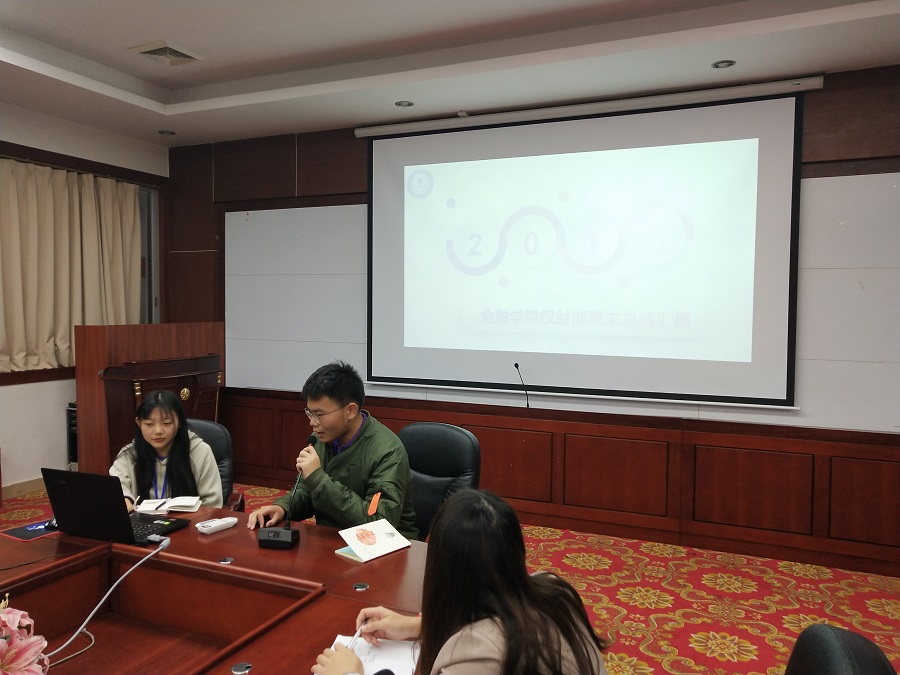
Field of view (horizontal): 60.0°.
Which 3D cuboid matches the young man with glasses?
[{"bbox_3d":[-0.375,0.741,2.790,0.560,1.320,0.780,2,2,45],"label":"young man with glasses"}]

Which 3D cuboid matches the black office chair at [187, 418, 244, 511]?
[{"bbox_3d":[-1.290,0.925,3.690,0.610,1.040,0.650,1,2,-2],"label":"black office chair"}]

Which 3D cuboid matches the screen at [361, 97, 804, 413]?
[{"bbox_3d":[0.735,-0.566,5.417,3.071,1.903,0.040,2,1,26],"label":"screen"}]

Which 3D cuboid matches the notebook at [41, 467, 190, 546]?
[{"bbox_3d":[-1.077,0.525,2.530,0.333,0.228,0.317,1,1,18],"label":"notebook"}]

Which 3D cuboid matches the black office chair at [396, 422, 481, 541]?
[{"bbox_3d":[-0.217,0.881,3.132,0.580,1.030,0.640,2,2,36],"label":"black office chair"}]

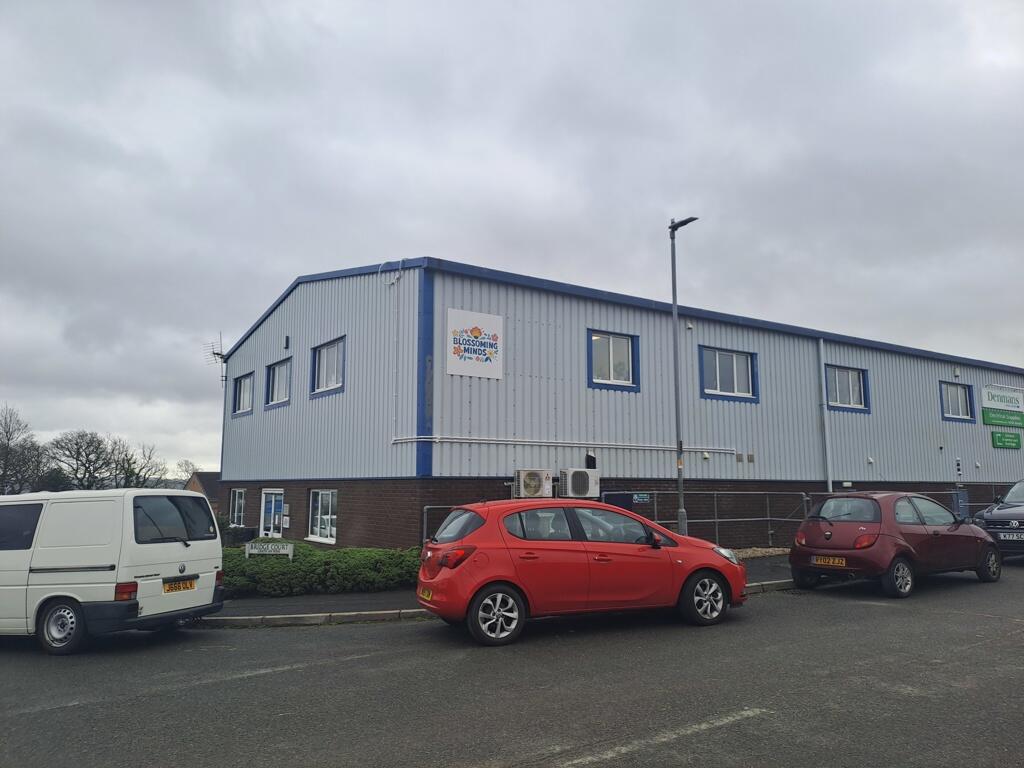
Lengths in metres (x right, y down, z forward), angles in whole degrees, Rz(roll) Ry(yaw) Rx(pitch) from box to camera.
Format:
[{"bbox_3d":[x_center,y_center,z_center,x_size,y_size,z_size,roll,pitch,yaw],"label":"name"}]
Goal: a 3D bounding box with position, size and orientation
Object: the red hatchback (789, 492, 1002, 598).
[{"bbox_3d":[5.830,2.325,11.180,3.620,1.400,1.660,5,-9,-33],"label":"red hatchback"}]

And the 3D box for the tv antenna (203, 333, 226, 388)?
[{"bbox_3d":[-8.980,-0.710,22.400,0.660,1.720,1.100,3,-8,-21],"label":"tv antenna"}]

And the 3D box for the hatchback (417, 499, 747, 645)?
[{"bbox_3d":[0.886,2.104,8.900,4.020,1.480,1.770,3,-8,-20],"label":"hatchback"}]

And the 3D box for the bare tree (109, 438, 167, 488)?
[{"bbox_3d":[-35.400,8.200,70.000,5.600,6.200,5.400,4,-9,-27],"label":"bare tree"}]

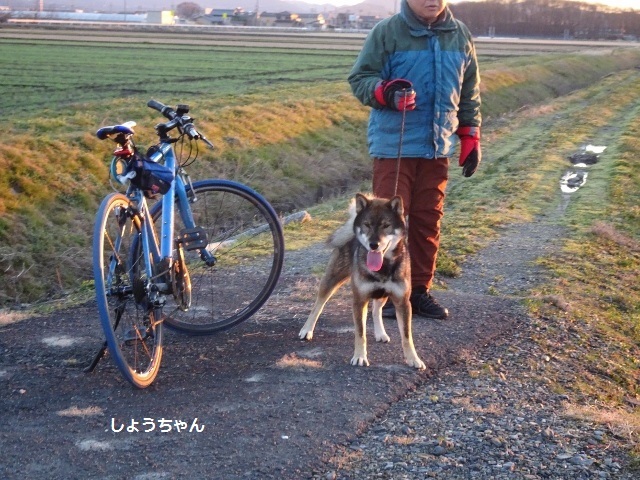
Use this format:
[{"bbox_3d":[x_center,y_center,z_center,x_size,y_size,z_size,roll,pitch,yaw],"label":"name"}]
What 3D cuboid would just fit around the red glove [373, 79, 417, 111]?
[{"bbox_3d":[0.329,-0.634,5.880,0.185,0.135,0.125,-1,10,-15],"label":"red glove"}]

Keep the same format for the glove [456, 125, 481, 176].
[{"bbox_3d":[0.671,-0.400,6.100,0.110,0.230,0.110,-1,10,-10],"label":"glove"}]

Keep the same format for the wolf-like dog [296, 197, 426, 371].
[{"bbox_3d":[0.194,0.134,5.345,0.340,0.690,0.760,-2,10,-20],"label":"wolf-like dog"}]

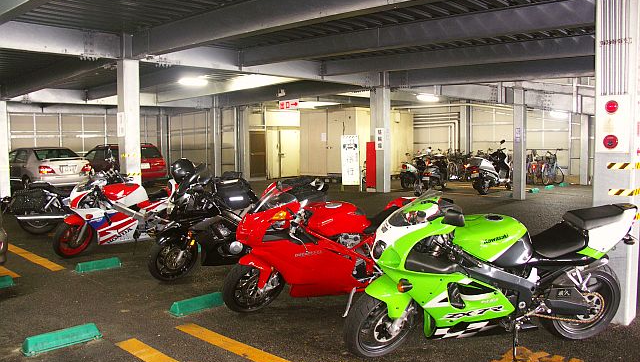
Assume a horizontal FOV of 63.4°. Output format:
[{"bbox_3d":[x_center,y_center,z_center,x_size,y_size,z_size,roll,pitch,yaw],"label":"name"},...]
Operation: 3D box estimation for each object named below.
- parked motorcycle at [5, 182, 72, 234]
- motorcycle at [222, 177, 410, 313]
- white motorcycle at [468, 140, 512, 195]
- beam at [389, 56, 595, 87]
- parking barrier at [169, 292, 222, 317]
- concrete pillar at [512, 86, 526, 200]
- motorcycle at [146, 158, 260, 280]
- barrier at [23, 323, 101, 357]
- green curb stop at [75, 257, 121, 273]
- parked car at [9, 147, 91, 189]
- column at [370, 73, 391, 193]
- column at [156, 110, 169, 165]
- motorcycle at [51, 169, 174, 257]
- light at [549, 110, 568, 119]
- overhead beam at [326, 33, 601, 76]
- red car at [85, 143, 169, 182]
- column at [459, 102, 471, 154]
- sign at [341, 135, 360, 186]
[{"bbox_3d":[-3.930,0.300,8.800,2.250,1.120,0.850,-3,5,-28],"label":"parked motorcycle"},{"bbox_3d":[0.062,0.537,4.700,2.060,1.120,0.720,-2,5,-27],"label":"motorcycle"},{"bbox_3d":[4.687,-0.354,13.738,1.800,1.360,0.700,-5,6,-44],"label":"white motorcycle"},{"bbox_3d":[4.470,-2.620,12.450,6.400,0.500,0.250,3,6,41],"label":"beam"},{"bbox_3d":[-1.045,1.061,4.557,0.540,0.110,0.160,-4,6,-44],"label":"parking barrier"},{"bbox_3d":[4.979,-0.925,12.863,0.250,2.780,0.250,3,6,42],"label":"concrete pillar"},{"bbox_3d":[-0.901,0.435,5.754,2.080,1.180,0.720,-2,5,-27],"label":"motorcycle"},{"bbox_3d":[-1.820,1.111,3.672,0.510,0.105,0.135,-5,6,-44],"label":"barrier"},{"bbox_3d":[-2.537,0.965,5.947,0.490,0.105,0.135,-5,6,-42],"label":"green curb stop"},{"bbox_3d":[-9.670,-0.510,17.660,4.470,1.440,1.700,3,6,41],"label":"parked car"},{"bbox_3d":[1.685,-1.322,14.491,0.420,3.286,0.300,3,6,43],"label":"column"},{"bbox_3d":[-6.957,-1.621,22.799,0.320,3.067,0.320,3,6,43],"label":"column"},{"bbox_3d":[-2.635,0.404,7.012,1.980,1.080,0.700,-3,5,-35],"label":"motorcycle"},{"bbox_3d":[7.205,-2.005,15.500,0.220,0.140,1.150,3,6,43],"label":"light"},{"bbox_3d":[2.814,-2.437,10.138,7.235,0.344,0.190,6,8,43],"label":"overhead beam"},{"bbox_3d":[-7.700,-0.670,19.200,4.500,1.500,1.700,3,6,41],"label":"red car"},{"bbox_3d":[5.950,-1.730,21.300,0.320,3.100,0.320,3,6,41],"label":"column"},{"bbox_3d":[0.894,-0.595,15.022,0.540,1.451,0.060,1,5,21],"label":"sign"}]

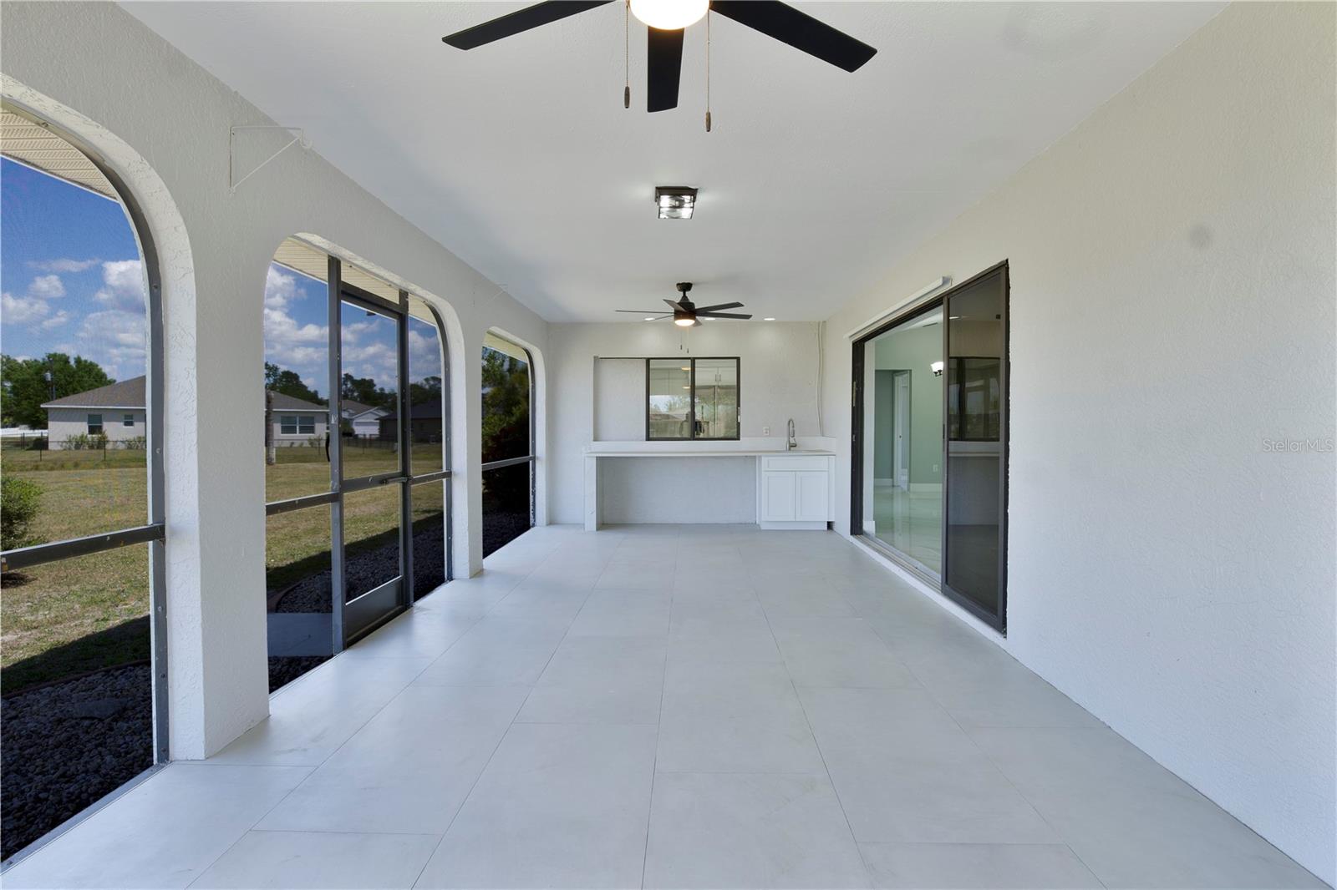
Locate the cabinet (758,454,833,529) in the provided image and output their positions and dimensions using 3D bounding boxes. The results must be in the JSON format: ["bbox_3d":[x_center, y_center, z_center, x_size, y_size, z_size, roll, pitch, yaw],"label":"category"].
[{"bbox_3d":[1.529,0.562,8.122,0.830,0.890,0.590,0,2,2],"label":"cabinet"}]

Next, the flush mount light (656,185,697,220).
[{"bbox_3d":[0.051,-1.377,3.842,0.240,0.115,0.240,0,2,2],"label":"flush mount light"}]

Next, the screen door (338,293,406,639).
[{"bbox_3d":[-1.798,0.115,4.137,0.045,1.980,0.870,0,2,2],"label":"screen door"}]

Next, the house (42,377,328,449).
[{"bbox_3d":[-34.900,-2.600,50.900,16.000,5.300,13.000,-1,2,-28],"label":"house"}]

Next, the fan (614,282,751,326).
[{"bbox_3d":[0.152,-1.296,6.225,1.310,0.400,1.310,0,2,2],"label":"fan"}]

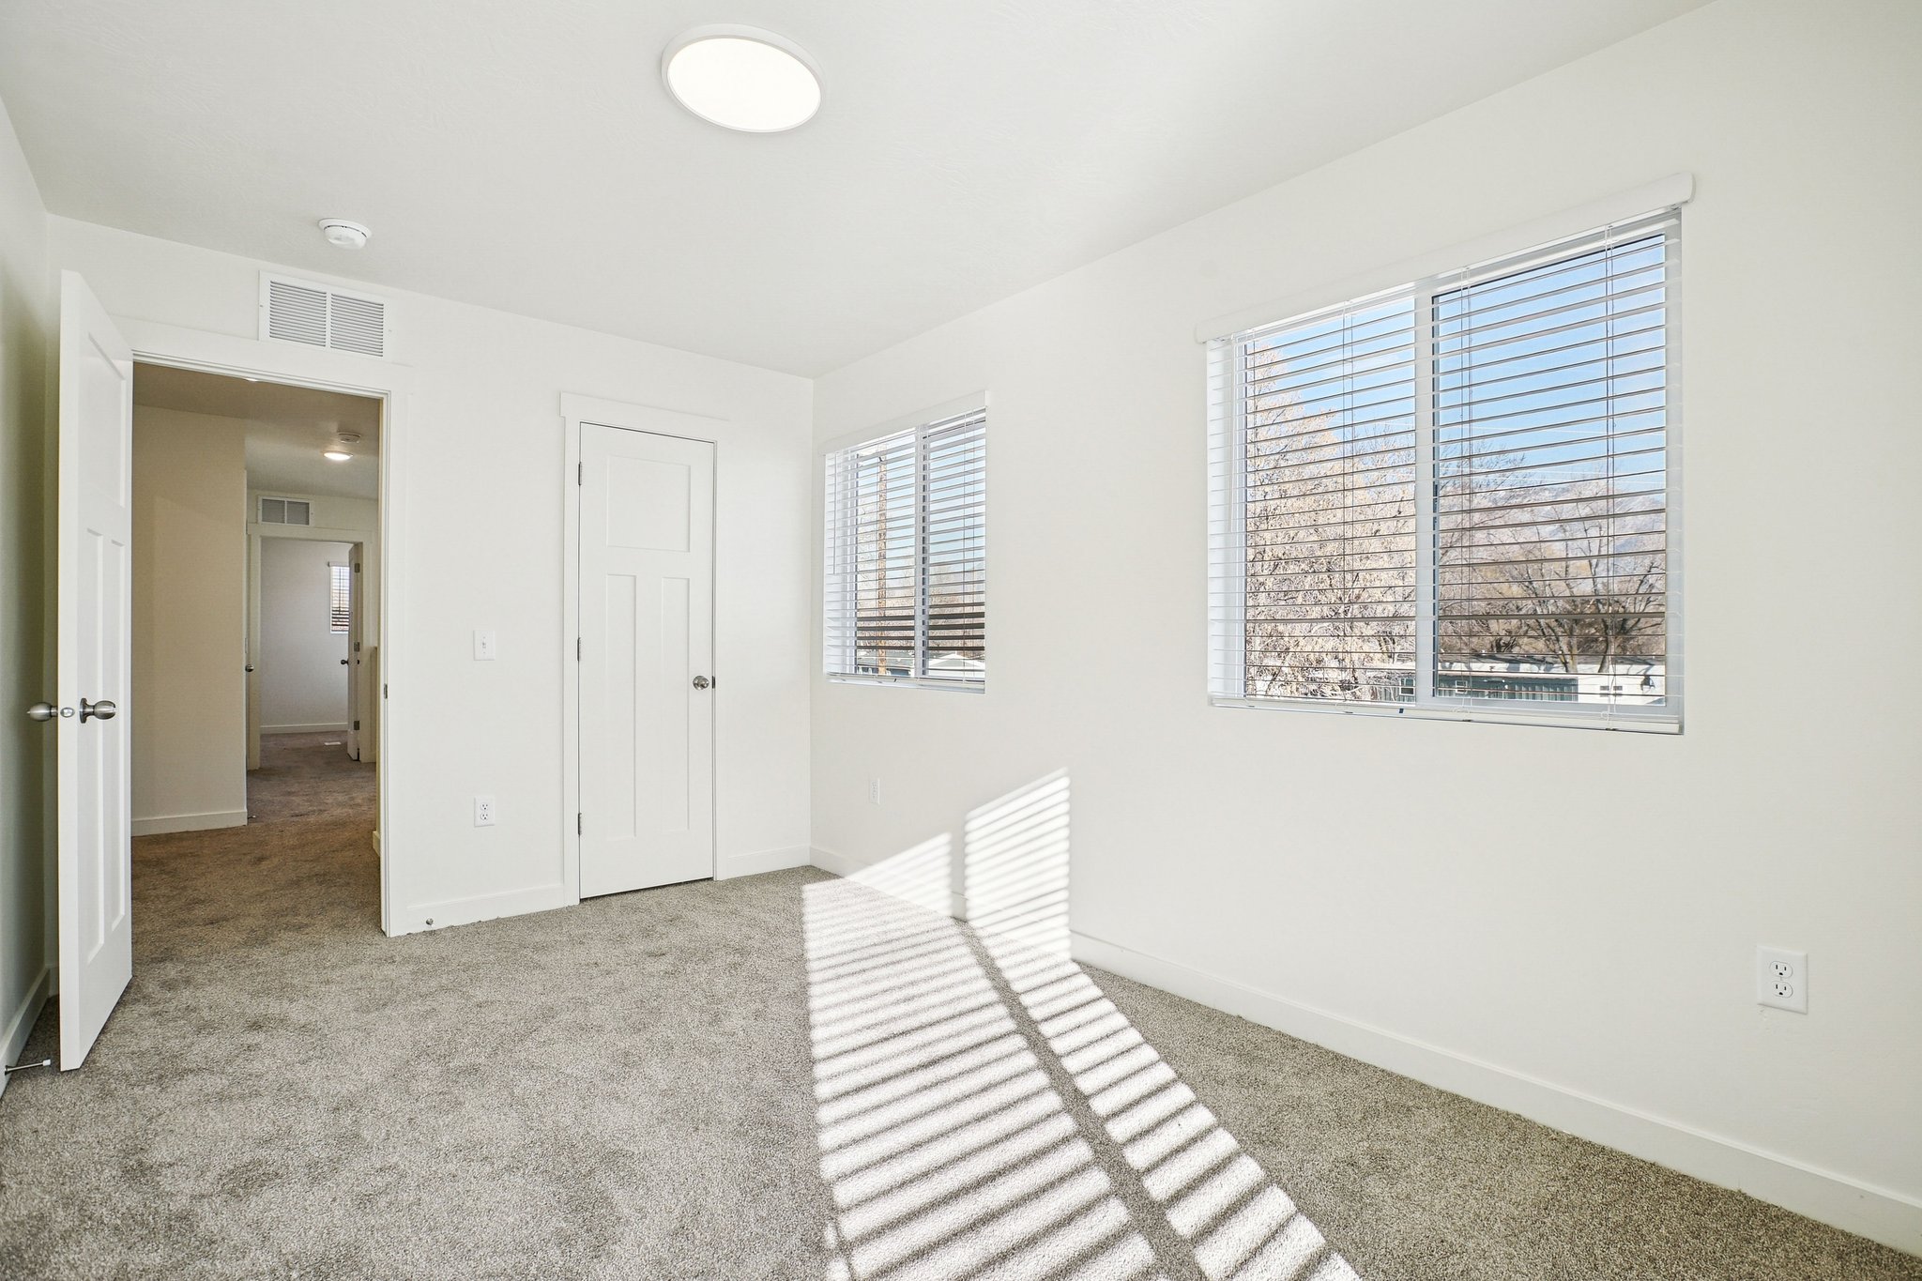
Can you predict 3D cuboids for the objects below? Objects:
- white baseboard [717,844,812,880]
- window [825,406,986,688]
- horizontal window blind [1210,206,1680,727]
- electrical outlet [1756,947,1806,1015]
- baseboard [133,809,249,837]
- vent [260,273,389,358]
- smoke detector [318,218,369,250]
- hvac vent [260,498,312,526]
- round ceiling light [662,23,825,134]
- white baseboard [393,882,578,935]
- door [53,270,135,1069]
[{"bbox_3d":[-0.943,1.092,4.189,0.466,0.093,0.015,1,-1,-37],"label":"white baseboard"},{"bbox_3d":[-0.273,-0.375,3.847,0.055,1.141,1.127,1,-1,-42],"label":"window"},{"bbox_3d":[1.173,-0.377,2.259,0.055,1.143,1.127,1,-1,-42],"label":"horizontal window blind"},{"bbox_3d":[1.635,0.676,1.701,0.008,0.117,0.073,1,-1,-42],"label":"electrical outlet"},{"bbox_3d":[-4.591,1.091,5.093,0.520,0.093,0.015,1,-1,-37],"label":"baseboard"},{"bbox_3d":[-2.325,-1.183,3.145,0.395,0.240,0.020,1,-1,-37],"label":"vent"},{"bbox_3d":[-2.021,-1.332,2.806,0.140,0.045,0.140,1,-1,-37],"label":"smoke detector"},{"bbox_3d":[-6.029,-1.141,7.638,0.400,0.240,0.020,1,-1,-37],"label":"hvac vent"},{"bbox_3d":[-0.524,-1.344,2.072,0.378,0.025,0.378,0,-1,0],"label":"round ceiling light"},{"bbox_3d":[-1.903,1.082,3.458,0.607,0.093,0.015,1,-1,-37],"label":"white baseboard"},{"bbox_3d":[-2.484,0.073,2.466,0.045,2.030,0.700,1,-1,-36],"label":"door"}]

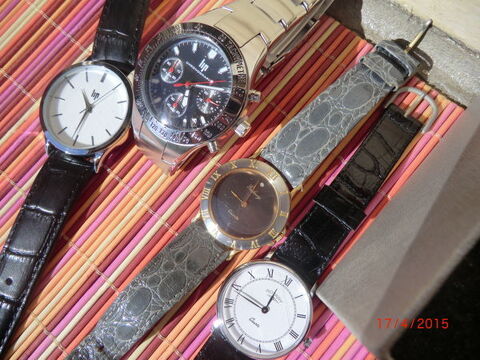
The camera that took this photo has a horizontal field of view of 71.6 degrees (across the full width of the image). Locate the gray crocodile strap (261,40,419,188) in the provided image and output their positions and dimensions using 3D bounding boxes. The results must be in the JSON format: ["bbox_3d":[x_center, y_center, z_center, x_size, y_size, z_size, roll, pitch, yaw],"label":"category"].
[{"bbox_3d":[0.040,-0.026,0.132,0.070,0.008,0.018,-44,79,-2],"label":"gray crocodile strap"}]

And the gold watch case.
[{"bbox_3d":[0.002,0.010,0.127,0.034,0.005,0.034,39,86,10],"label":"gold watch case"}]

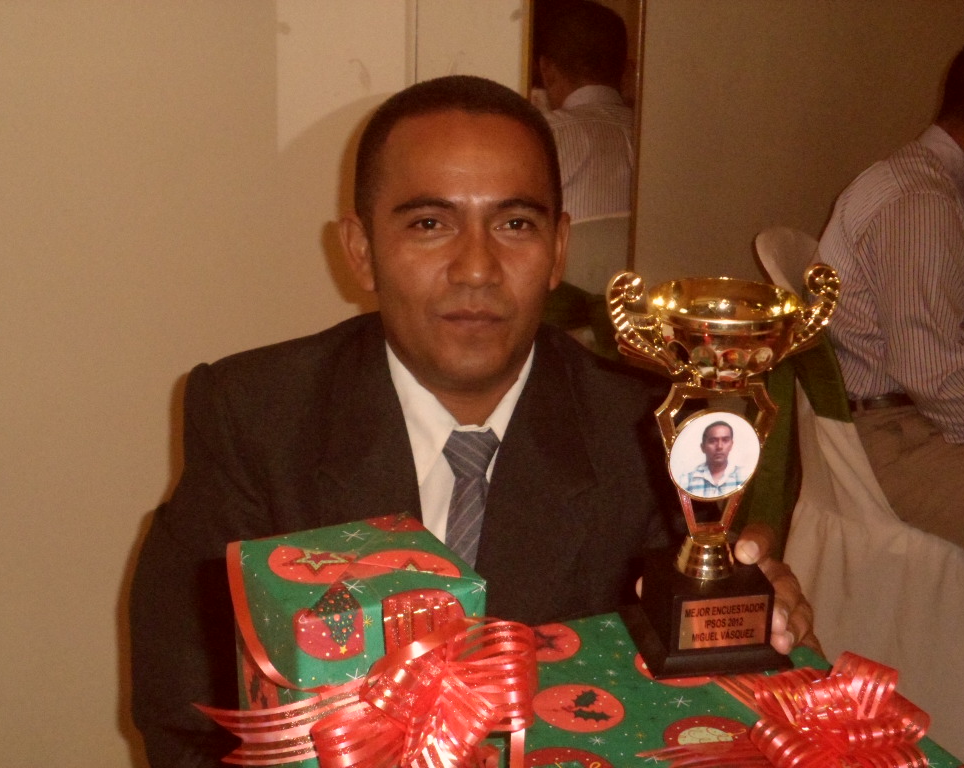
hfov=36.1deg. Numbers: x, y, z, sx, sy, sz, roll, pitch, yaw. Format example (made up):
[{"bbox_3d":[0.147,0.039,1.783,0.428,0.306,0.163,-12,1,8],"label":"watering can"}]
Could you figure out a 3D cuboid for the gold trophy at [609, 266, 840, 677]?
[{"bbox_3d":[0.133,0.044,0.844,0.131,0.229,0.085,-3,20,-9],"label":"gold trophy"}]

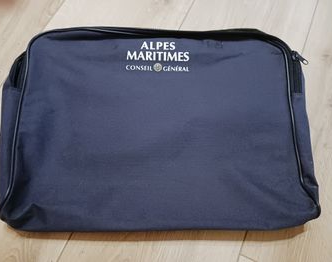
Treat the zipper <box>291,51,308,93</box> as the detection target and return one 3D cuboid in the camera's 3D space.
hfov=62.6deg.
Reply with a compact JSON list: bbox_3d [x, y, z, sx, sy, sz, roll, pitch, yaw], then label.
[{"bbox_3d":[0.198,-0.089,0.407,0.020,0.013,0.067,14,68,-16],"label":"zipper"}]

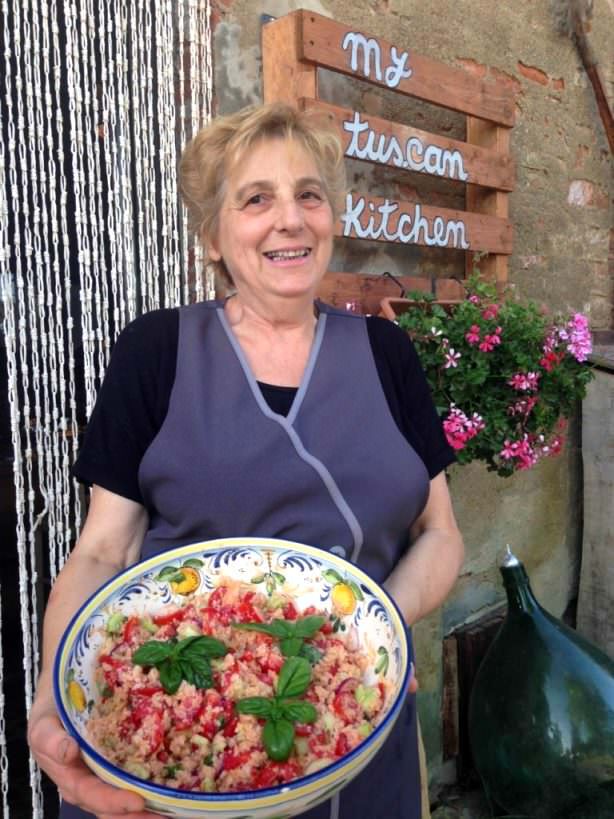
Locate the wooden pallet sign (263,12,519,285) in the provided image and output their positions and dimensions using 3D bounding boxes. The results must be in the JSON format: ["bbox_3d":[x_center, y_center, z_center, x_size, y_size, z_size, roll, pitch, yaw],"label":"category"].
[{"bbox_3d":[0.234,-0.519,1.873,0.116,0.600,0.793,6,9,45],"label":"wooden pallet sign"}]

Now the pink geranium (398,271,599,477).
[{"bbox_3d":[0.431,-0.086,1.762,0.370,0.450,0.520,6,9,45],"label":"pink geranium"}]

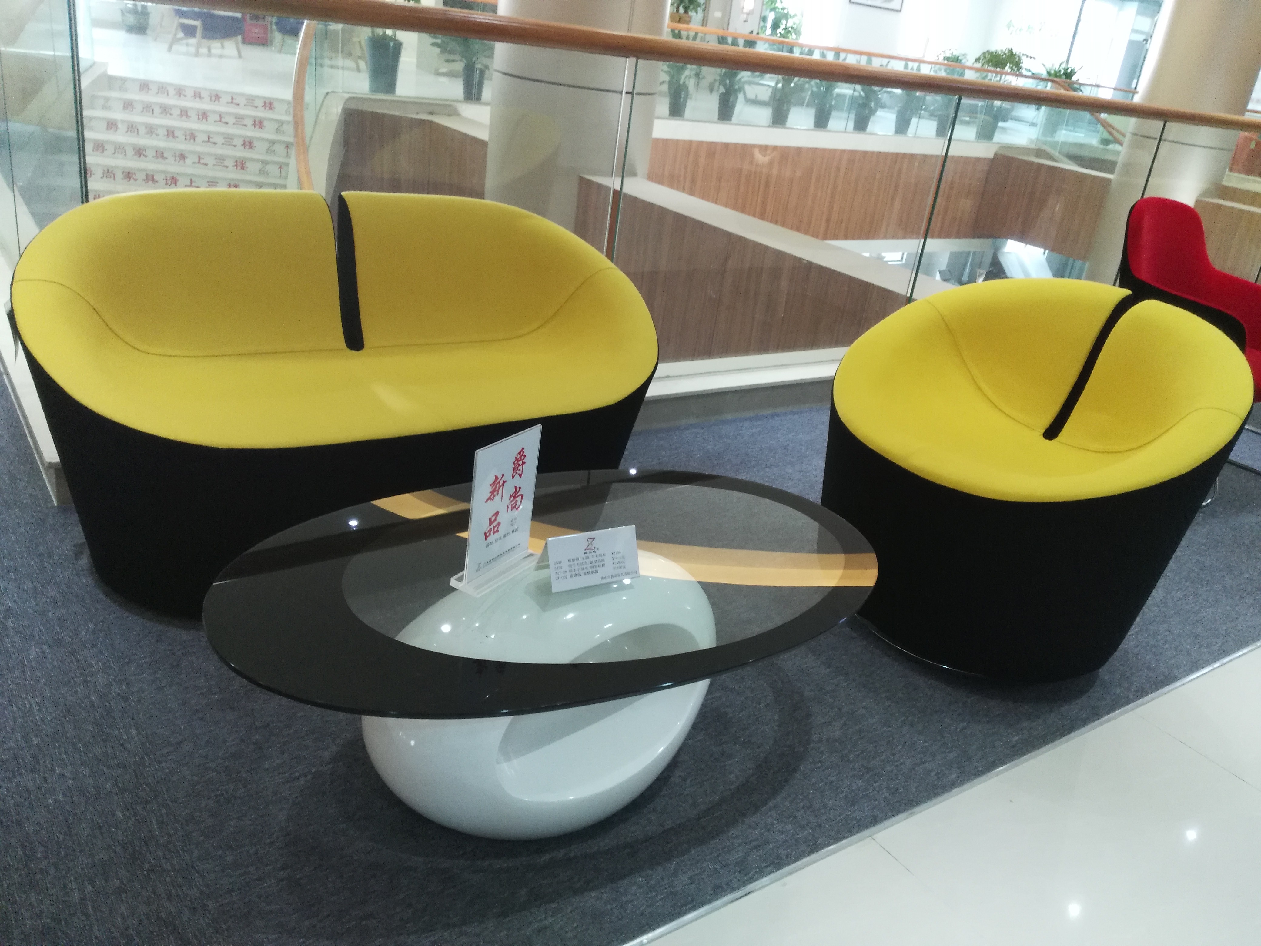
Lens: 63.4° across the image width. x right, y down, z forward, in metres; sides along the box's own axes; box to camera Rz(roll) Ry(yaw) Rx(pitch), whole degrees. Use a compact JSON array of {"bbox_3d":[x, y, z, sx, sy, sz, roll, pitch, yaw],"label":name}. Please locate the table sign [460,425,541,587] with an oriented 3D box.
[{"bbox_3d":[-0.186,0.048,1.472,0.052,0.214,0.152,19,26,25],"label":"table sign"}]

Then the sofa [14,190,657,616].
[{"bbox_3d":[-0.557,-0.188,2.265,1.360,0.750,0.715,-9,28,-35],"label":"sofa"}]

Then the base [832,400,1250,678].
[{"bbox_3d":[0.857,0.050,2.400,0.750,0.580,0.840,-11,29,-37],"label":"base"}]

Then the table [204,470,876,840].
[{"bbox_3d":[-0.101,0.326,1.653,1.105,0.412,0.665,-9,28,-34],"label":"table"}]

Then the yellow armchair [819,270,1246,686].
[{"bbox_3d":[0.871,-0.029,2.371,0.765,0.750,0.850,-11,29,-37],"label":"yellow armchair"}]

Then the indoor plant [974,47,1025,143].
[{"bbox_3d":[5.787,-5.926,16.000,0.800,1.380,0.800,-9,28,-34],"label":"indoor plant"}]

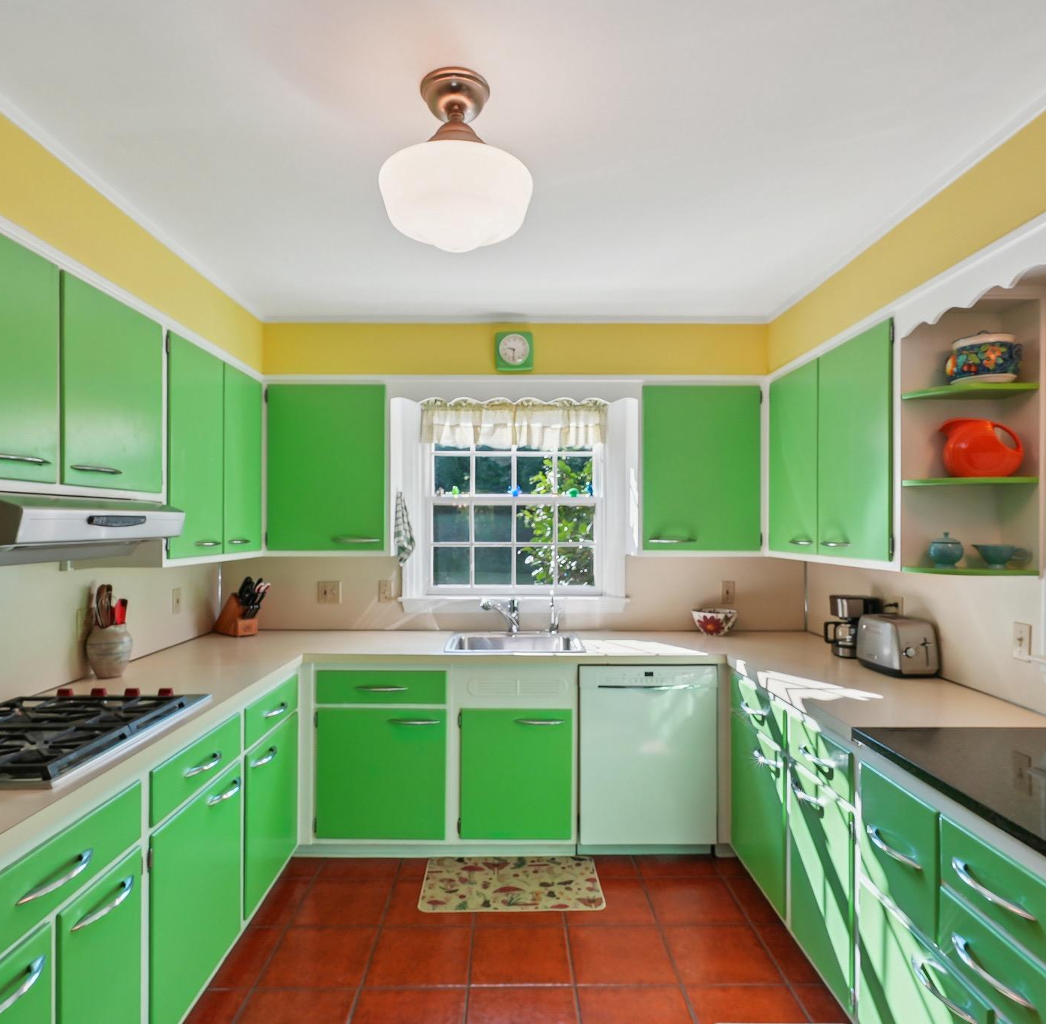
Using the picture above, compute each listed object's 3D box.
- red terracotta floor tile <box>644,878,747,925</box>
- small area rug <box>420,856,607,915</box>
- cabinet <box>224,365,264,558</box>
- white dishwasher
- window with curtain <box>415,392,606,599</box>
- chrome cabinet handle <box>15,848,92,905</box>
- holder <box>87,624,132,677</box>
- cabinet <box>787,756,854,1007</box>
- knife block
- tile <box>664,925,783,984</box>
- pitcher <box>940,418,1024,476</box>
[{"bbox_3d":[0.671,1.535,2.708,0.330,0.010,0.330,0,-1,-1],"label":"red terracotta floor tile"},{"bbox_3d":[-0.042,1.527,2.815,0.710,0.008,0.435,0,-1,-1],"label":"small area rug"},{"bbox_3d":[-1.388,-0.214,3.028,0.345,0.795,0.430,0,-1,-1],"label":"cabinet"},{"bbox_3d":[0.548,1.083,3.279,0.603,0.809,0.600,0,-1,-1],"label":"white dishwasher"},{"bbox_3d":[-0.048,-0.086,3.582,1.000,1.030,0.120,0,-1,-1],"label":"window with curtain"},{"bbox_3d":[-0.915,0.724,1.359,0.033,0.024,0.225,0,-1,-1],"label":"chrome cabinet handle"},{"bbox_3d":[-1.536,0.517,2.535,0.150,0.190,0.150,0,-1,-1],"label":"holder"},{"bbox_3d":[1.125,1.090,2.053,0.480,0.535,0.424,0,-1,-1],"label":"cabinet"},{"bbox_3d":[-1.477,0.521,3.519,0.230,0.210,0.105,-1,-1,40],"label":"knife block"},{"bbox_3d":[0.677,1.520,2.338,0.335,0.012,0.322,0,-1,-1],"label":"tile"},{"bbox_3d":[1.390,-0.191,2.085,0.222,0.176,0.120,0,-1,14],"label":"pitcher"}]

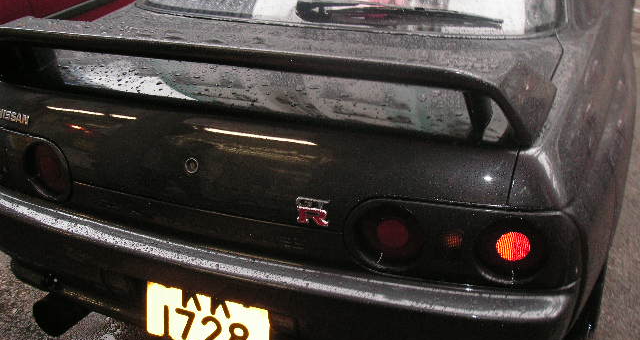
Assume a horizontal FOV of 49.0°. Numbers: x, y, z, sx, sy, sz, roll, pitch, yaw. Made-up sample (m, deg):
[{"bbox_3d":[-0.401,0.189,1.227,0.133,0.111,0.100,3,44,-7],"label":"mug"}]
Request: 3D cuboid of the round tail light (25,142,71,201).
[{"bbox_3d":[-0.663,0.000,1.731,0.146,0.154,0.050,11,26,23],"label":"round tail light"}]

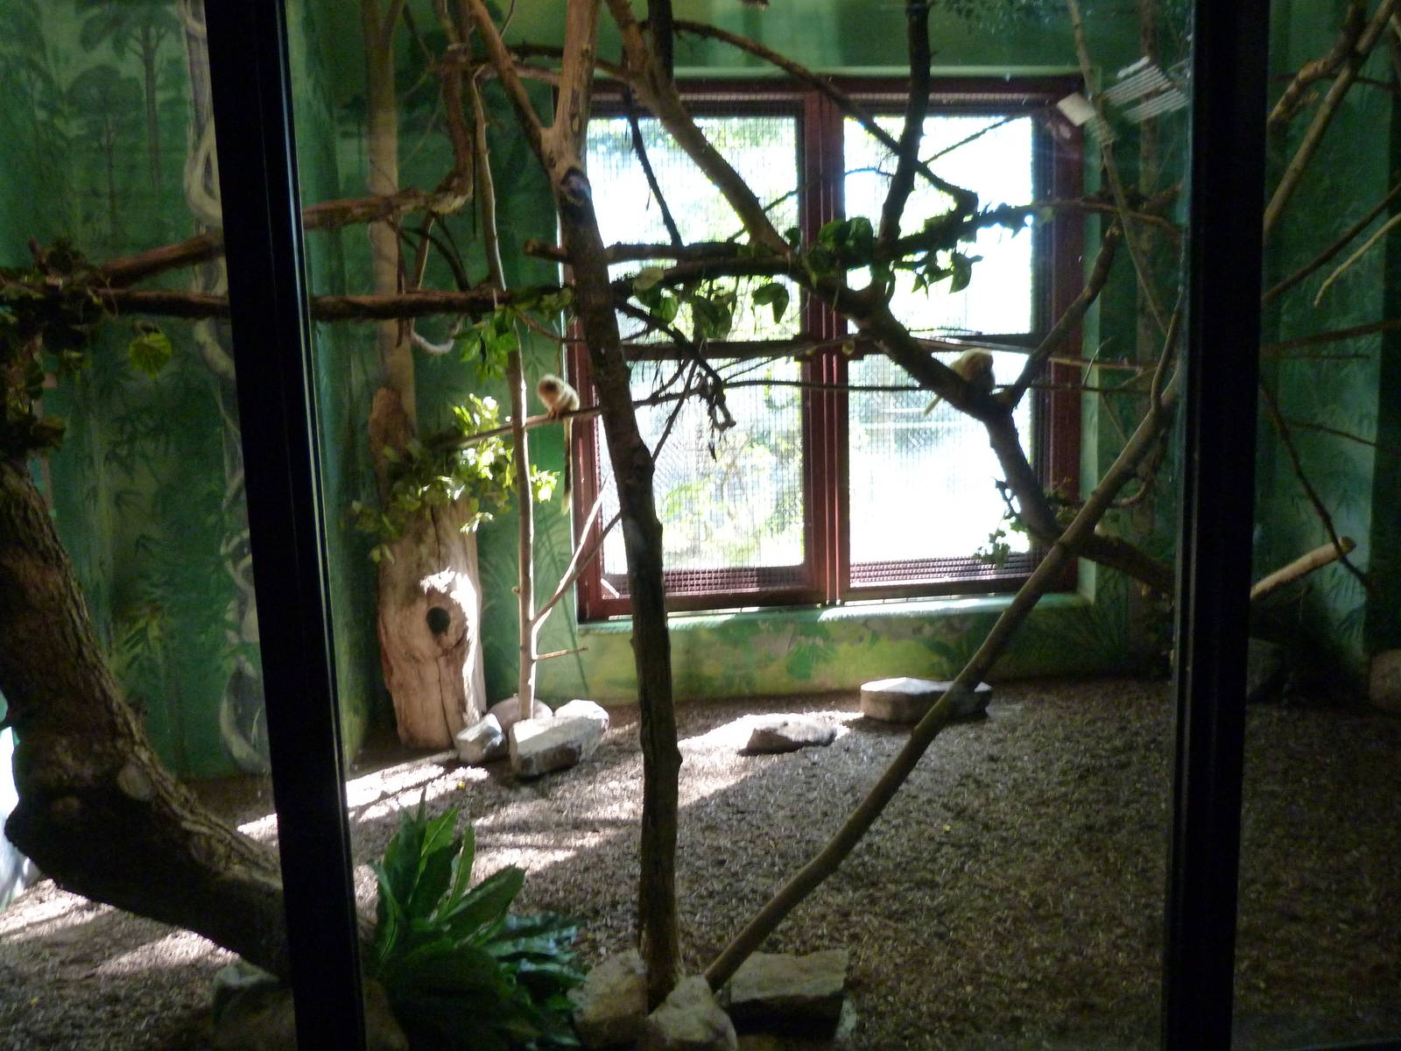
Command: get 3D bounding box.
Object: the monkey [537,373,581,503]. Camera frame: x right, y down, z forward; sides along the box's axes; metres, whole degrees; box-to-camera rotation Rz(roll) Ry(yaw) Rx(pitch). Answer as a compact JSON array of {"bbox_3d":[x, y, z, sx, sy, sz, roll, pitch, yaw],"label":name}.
[{"bbox_3d":[-0.553,-0.331,3.950,0.110,0.510,0.150,2,7,30],"label":"monkey"}]

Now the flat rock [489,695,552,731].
[{"bbox_3d":[-0.749,0.794,4.230,0.245,0.140,0.190,-3,6,-10],"label":"flat rock"}]

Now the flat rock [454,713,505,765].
[{"bbox_3d":[-0.862,0.845,3.964,0.155,0.125,0.180,-5,7,-25],"label":"flat rock"}]

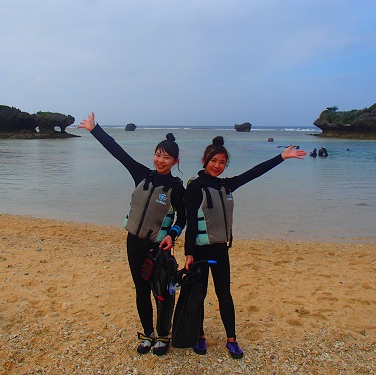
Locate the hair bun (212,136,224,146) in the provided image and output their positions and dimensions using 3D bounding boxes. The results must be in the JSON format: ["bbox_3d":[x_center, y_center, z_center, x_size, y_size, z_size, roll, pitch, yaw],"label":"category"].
[{"bbox_3d":[0.213,-0.321,2.820,0.083,0.075,0.083,-2,9,-10],"label":"hair bun"}]

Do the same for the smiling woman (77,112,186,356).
[{"bbox_3d":[-0.400,0.354,2.875,0.800,1.750,0.420,2,9,12],"label":"smiling woman"}]

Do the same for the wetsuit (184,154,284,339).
[{"bbox_3d":[0.335,0.442,2.875,0.740,1.345,0.380,-4,9,-23],"label":"wetsuit"}]

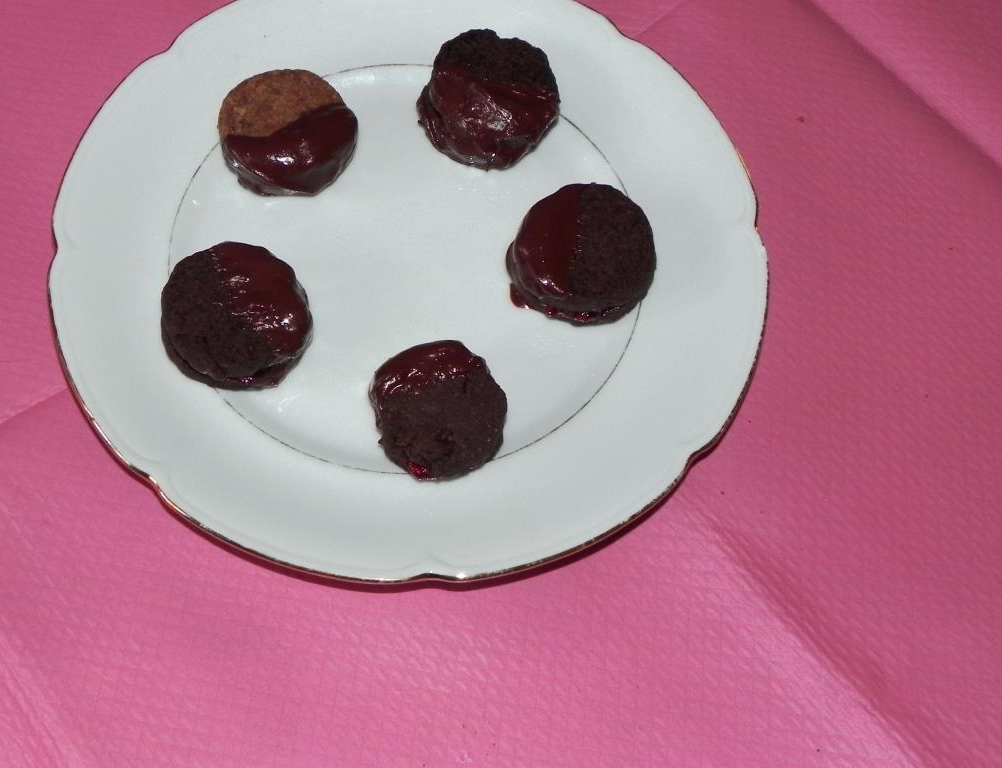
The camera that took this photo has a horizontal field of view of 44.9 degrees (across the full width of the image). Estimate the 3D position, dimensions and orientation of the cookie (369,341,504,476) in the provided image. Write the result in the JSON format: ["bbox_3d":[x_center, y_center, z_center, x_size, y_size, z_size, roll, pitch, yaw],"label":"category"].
[{"bbox_3d":[-0.020,0.008,0.395,0.045,0.013,0.047,2,64,-4],"label":"cookie"}]

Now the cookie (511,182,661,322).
[{"bbox_3d":[0.028,-0.046,0.424,0.052,0.014,0.053,2,64,-4],"label":"cookie"}]

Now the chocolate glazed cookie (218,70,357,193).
[{"bbox_3d":[-0.076,-0.091,0.438,0.049,0.014,0.049,2,64,-4],"label":"chocolate glazed cookie"}]

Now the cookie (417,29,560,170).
[{"bbox_3d":[-0.005,-0.105,0.447,0.052,0.018,0.056,2,64,-4],"label":"cookie"}]

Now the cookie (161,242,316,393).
[{"bbox_3d":[-0.088,-0.023,0.405,0.049,0.013,0.051,2,64,-4],"label":"cookie"}]

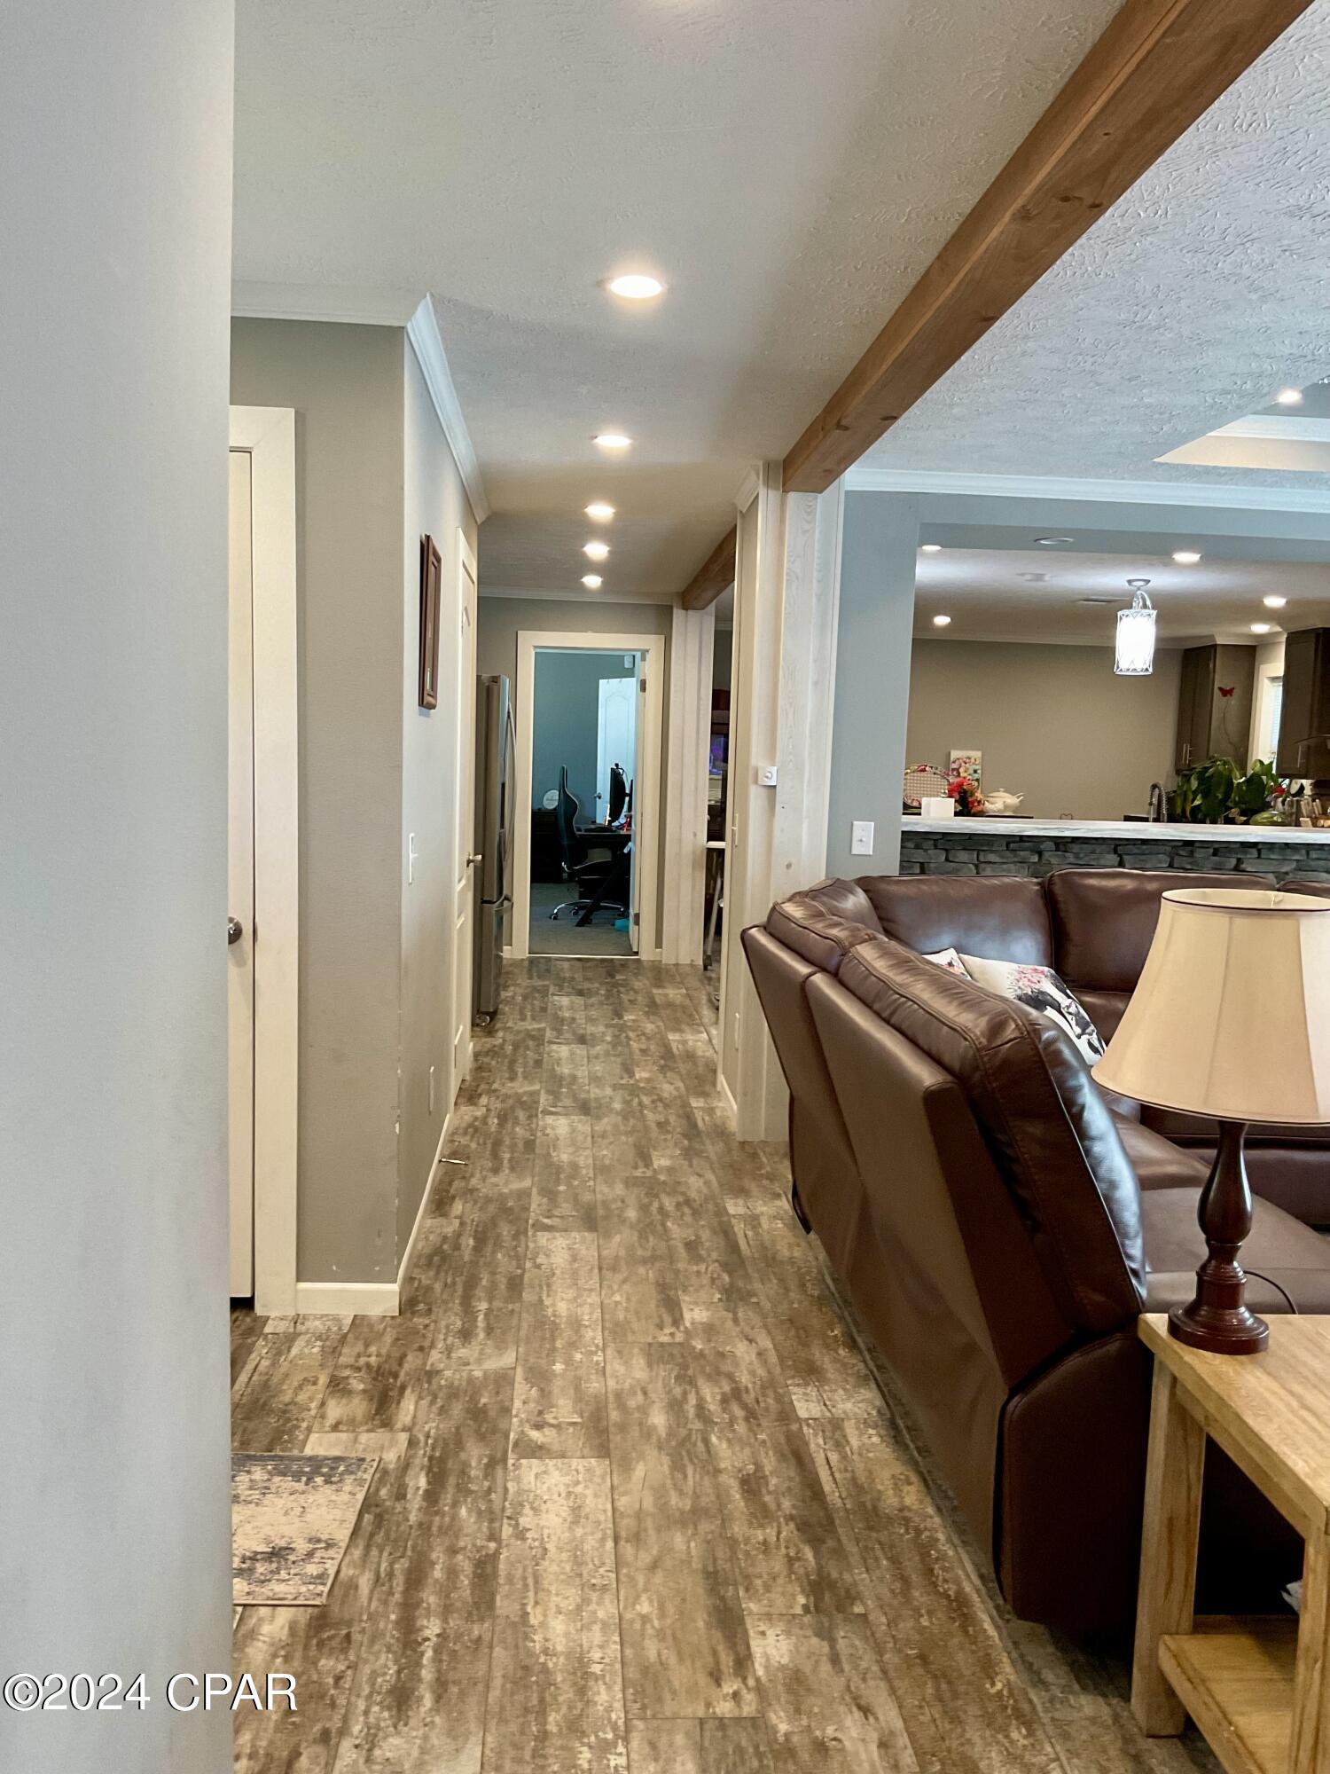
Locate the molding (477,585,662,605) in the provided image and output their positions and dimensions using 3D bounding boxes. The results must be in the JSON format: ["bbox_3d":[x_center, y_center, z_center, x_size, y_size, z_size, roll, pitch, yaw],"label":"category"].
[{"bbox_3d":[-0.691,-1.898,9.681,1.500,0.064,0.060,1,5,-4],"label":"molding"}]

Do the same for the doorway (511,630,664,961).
[{"bbox_3d":[-0.513,-0.592,9.875,0.955,2.146,0.140,1,5,-4],"label":"doorway"}]

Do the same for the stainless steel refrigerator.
[{"bbox_3d":[-1.229,-0.221,7.821,0.850,1.745,0.910,1,5,-4],"label":"stainless steel refrigerator"}]

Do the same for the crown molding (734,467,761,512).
[{"bbox_3d":[0.311,-1.507,5.691,0.055,0.062,0.620,1,5,-4],"label":"crown molding"}]

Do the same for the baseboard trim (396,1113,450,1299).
[{"bbox_3d":[-0.737,0.923,4.615,0.015,0.081,1.940,1,5,-5],"label":"baseboard trim"}]

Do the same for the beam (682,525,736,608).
[{"bbox_3d":[0.295,-1.674,7.813,0.142,0.115,3.550,1,5,-4],"label":"beam"}]

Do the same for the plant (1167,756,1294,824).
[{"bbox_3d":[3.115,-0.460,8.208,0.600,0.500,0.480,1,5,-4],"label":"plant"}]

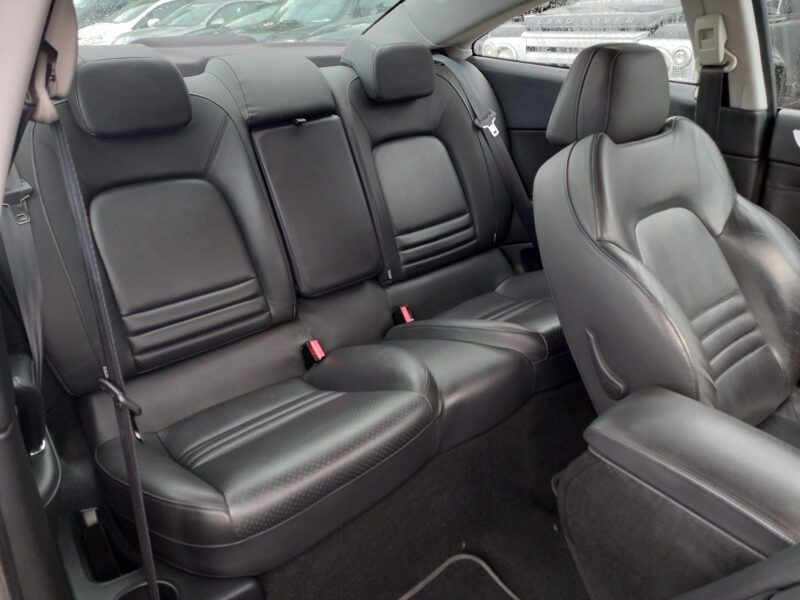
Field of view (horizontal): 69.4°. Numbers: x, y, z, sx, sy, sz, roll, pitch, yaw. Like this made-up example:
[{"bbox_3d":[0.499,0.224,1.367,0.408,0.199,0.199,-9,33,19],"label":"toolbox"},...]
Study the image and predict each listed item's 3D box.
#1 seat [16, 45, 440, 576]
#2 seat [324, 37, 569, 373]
[{"bbox_3d":[-0.376,-0.057,1.090,0.551,0.738,0.894,-21,34,-34],"label":"seat"},{"bbox_3d":[0.245,-0.293,1.544,0.551,0.738,0.894,-21,34,-34],"label":"seat"}]

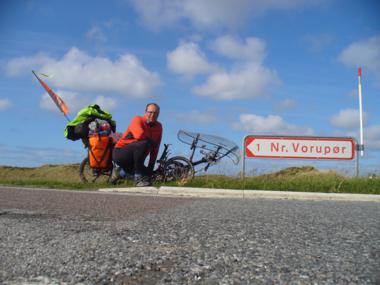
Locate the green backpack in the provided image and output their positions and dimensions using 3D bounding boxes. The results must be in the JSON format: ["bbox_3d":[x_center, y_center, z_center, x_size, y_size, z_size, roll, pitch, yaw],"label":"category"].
[{"bbox_3d":[-1.409,-0.283,5.750,0.700,0.480,0.420,1,-5,6],"label":"green backpack"}]

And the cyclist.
[{"bbox_3d":[-0.685,0.032,5.250,0.550,1.060,0.680,5,-6,-41],"label":"cyclist"}]

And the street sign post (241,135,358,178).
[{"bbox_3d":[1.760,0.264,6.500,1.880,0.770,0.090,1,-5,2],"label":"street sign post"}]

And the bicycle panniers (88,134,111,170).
[{"bbox_3d":[-1.234,0.124,5.600,0.310,0.450,0.220,1,-5,6],"label":"bicycle panniers"}]

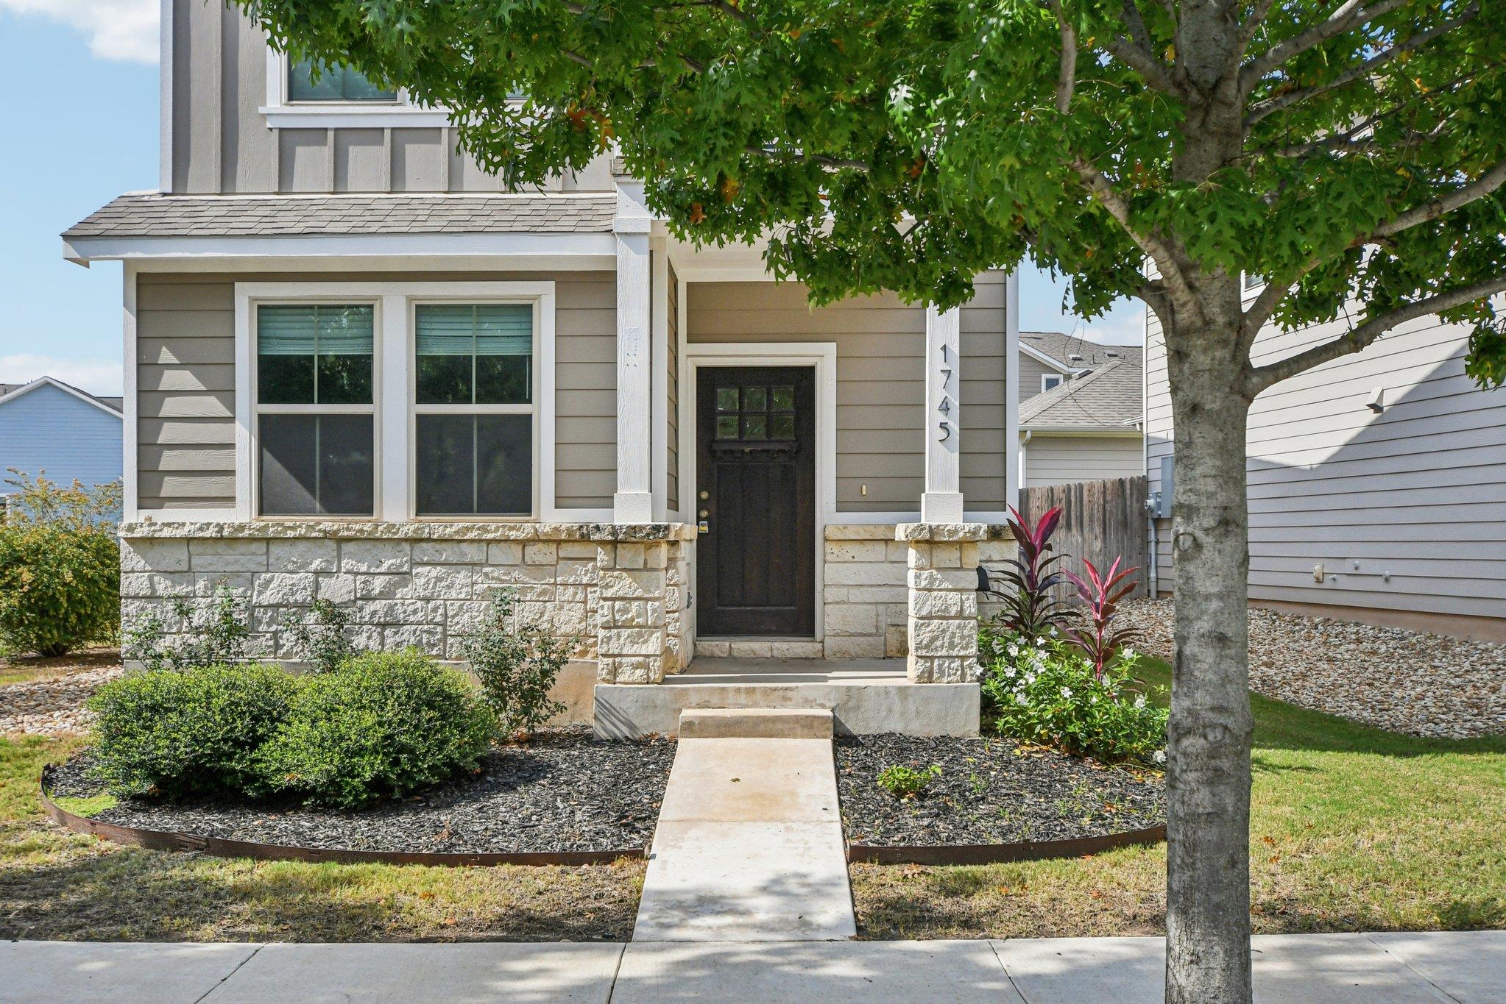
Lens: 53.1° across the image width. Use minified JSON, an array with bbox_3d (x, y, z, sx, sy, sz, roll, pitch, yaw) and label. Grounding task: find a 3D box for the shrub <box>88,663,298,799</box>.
[{"bbox_3d":[-3.244,1.334,8.750,1.270,0.740,1.150,0,-1,1],"label":"shrub"}]

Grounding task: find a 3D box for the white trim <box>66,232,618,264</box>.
[{"bbox_3d":[-2.671,-1.651,9.780,3.600,0.160,0.050,0,-1,1],"label":"white trim"}]

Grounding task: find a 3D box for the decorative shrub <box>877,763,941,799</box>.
[{"bbox_3d":[0.844,1.510,8.150,0.360,0.180,0.310,0,-1,1],"label":"decorative shrub"}]

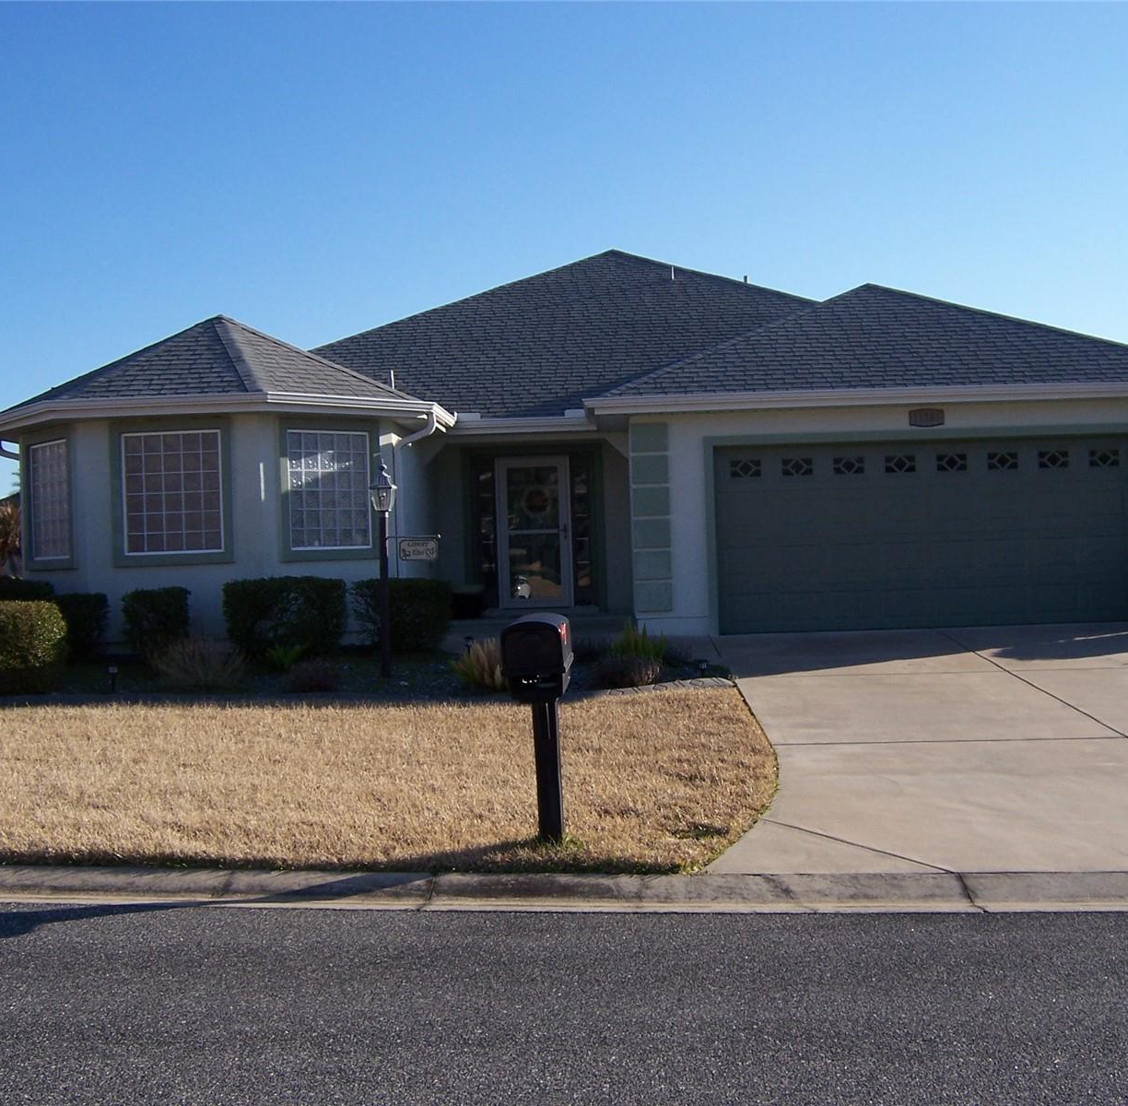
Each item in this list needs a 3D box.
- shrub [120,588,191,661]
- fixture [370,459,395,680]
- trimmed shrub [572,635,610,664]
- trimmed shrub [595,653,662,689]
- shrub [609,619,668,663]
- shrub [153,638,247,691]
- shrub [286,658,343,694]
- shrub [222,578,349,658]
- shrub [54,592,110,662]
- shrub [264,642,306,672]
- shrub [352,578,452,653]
[{"bbox_3d":[-4.168,0.717,14.400,0.650,0.734,0.650,-2,-1,0],"label":"shrub"},{"bbox_3d":[-1.647,0.146,12.800,0.230,1.971,0.230,-2,-1,0],"label":"fixture"},{"bbox_3d":[0.250,0.969,14.190,0.440,0.288,0.420,-2,-1,0],"label":"trimmed shrub"},{"bbox_3d":[0.587,1.067,12.789,0.590,0.320,0.550,-2,-1,0],"label":"trimmed shrub"},{"bbox_3d":[0.732,0.872,13.800,0.557,0.430,0.500,-2,-1,0],"label":"shrub"},{"bbox_3d":[-3.358,1.017,12.950,0.830,0.473,0.750,-2,-1,0],"label":"shrub"},{"bbox_3d":[-2.163,1.054,12.190,0.494,0.315,0.480,-2,-1,0],"label":"shrub"},{"bbox_3d":[-2.762,0.630,13.895,1.206,0.792,0.900,-2,-1,0],"label":"shrub"},{"bbox_3d":[-4.971,0.753,14.400,0.570,0.689,0.620,-2,-1,0],"label":"shrub"},{"bbox_3d":[-2.706,1.010,13.650,0.390,0.273,0.380,-2,-1,0],"label":"shrub"},{"bbox_3d":[-1.708,0.657,14.950,1.020,0.779,0.800,-2,-1,0],"label":"shrub"}]

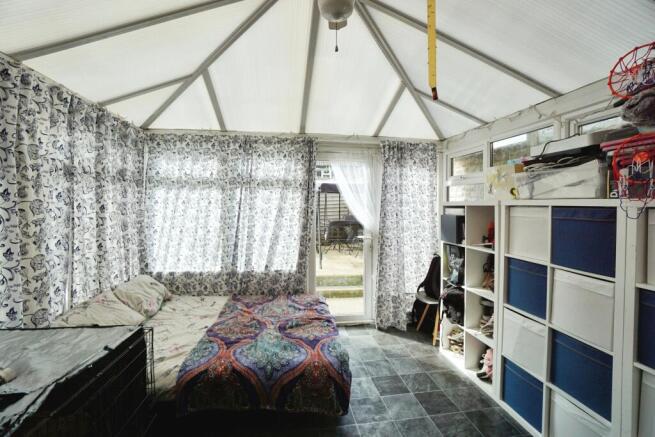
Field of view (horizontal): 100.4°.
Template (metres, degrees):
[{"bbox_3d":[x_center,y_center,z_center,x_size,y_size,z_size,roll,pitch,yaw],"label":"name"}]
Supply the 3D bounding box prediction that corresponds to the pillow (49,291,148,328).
[{"bbox_3d":[-1.645,0.759,2.031,0.170,0.420,0.600,-43,8,-5],"label":"pillow"}]

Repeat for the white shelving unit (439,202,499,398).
[{"bbox_3d":[1.389,0.619,2.394,0.390,1.500,0.755,-1,2,-8],"label":"white shelving unit"}]

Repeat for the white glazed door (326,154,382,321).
[{"bbox_3d":[0.342,0.212,3.305,0.720,2.050,0.120,-1,2,-7],"label":"white glazed door"}]

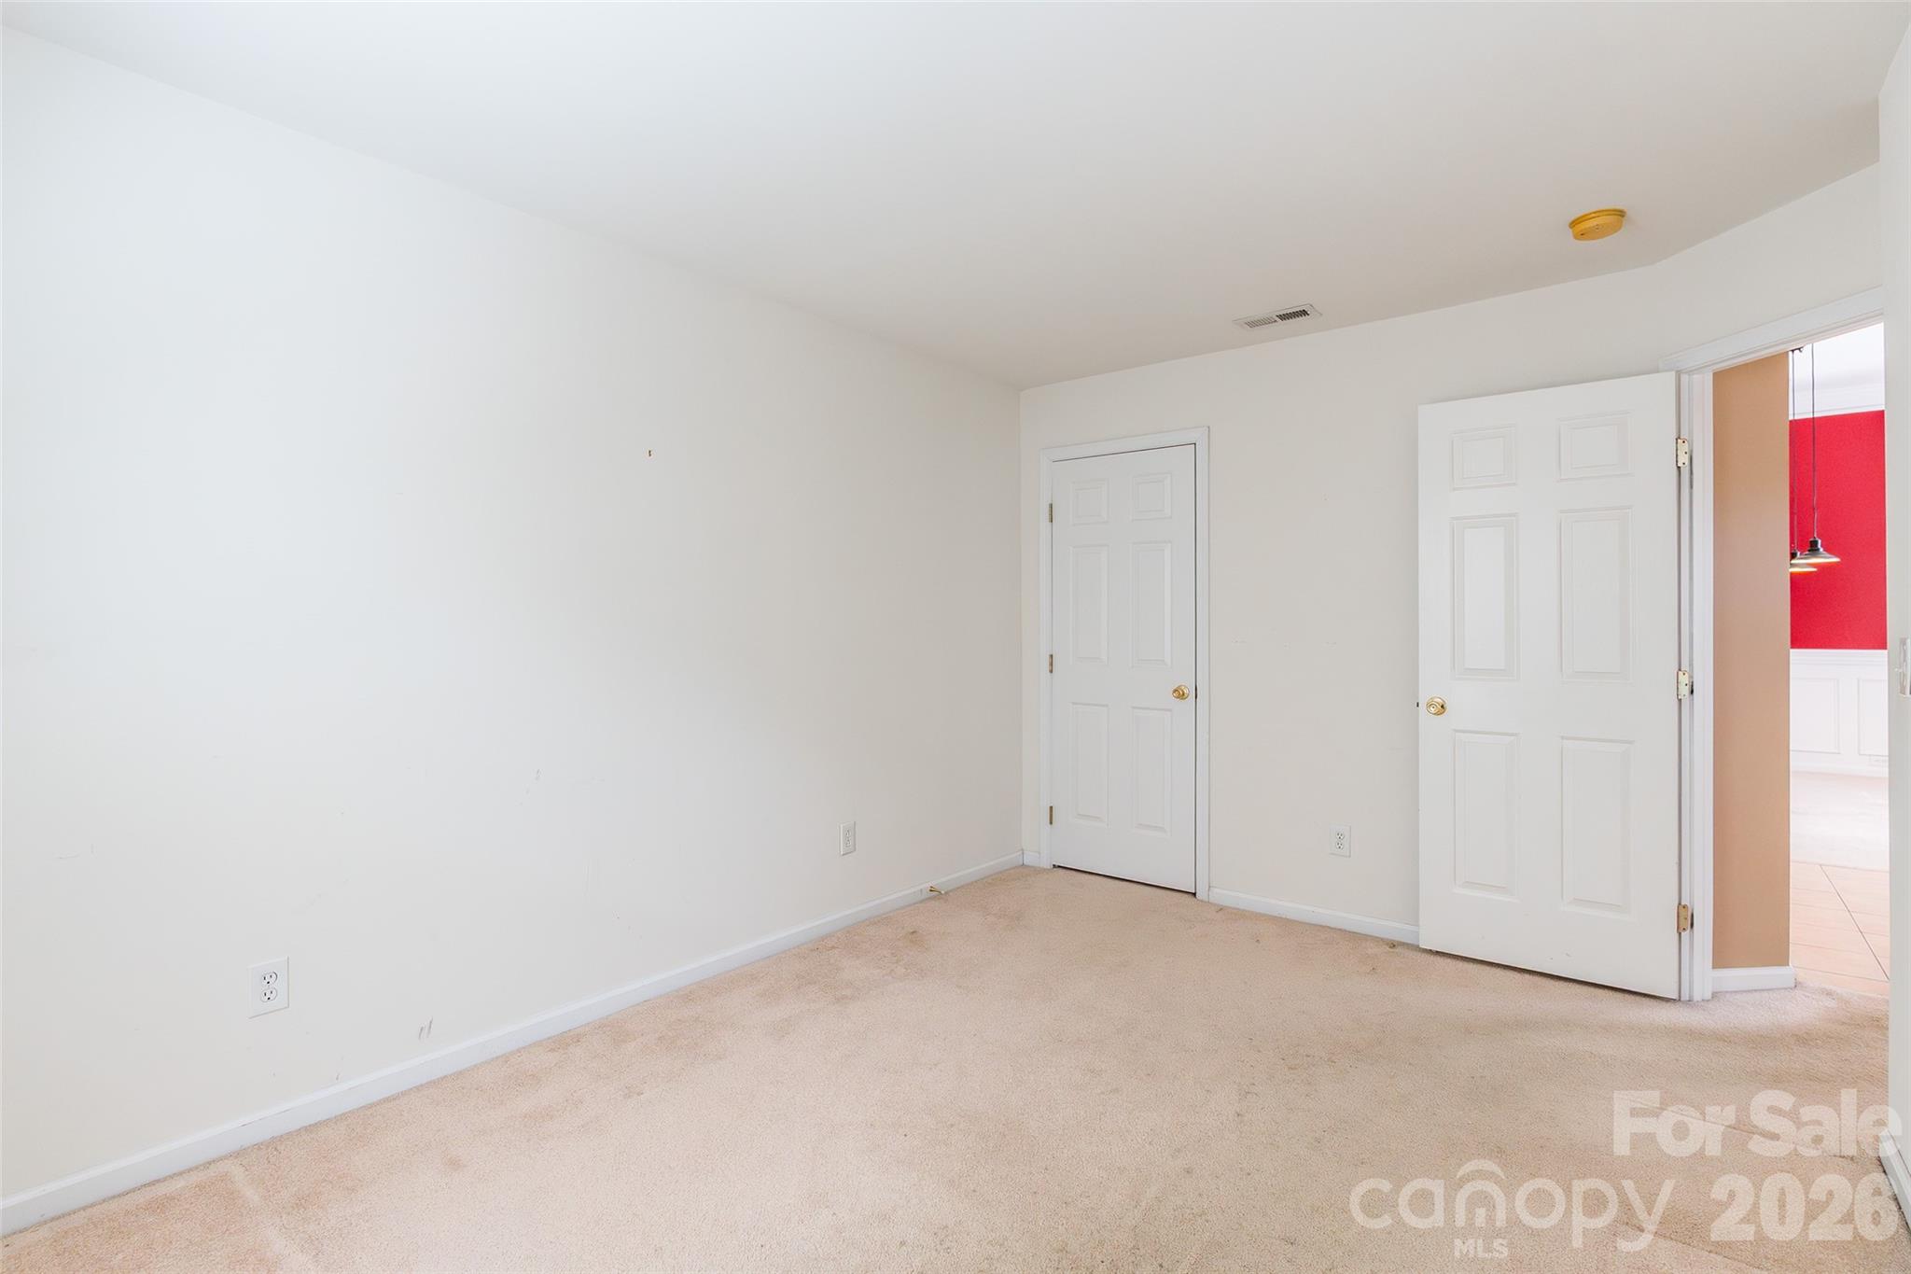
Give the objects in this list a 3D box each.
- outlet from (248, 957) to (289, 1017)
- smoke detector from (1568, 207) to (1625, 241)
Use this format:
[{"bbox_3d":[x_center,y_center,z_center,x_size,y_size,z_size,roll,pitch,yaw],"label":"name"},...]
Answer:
[{"bbox_3d":[-1.649,0.843,2.040,0.009,0.122,0.078,0,1,40],"label":"outlet"},{"bbox_3d":[1.905,-1.218,2.520,0.137,0.039,0.137,0,1,40],"label":"smoke detector"}]

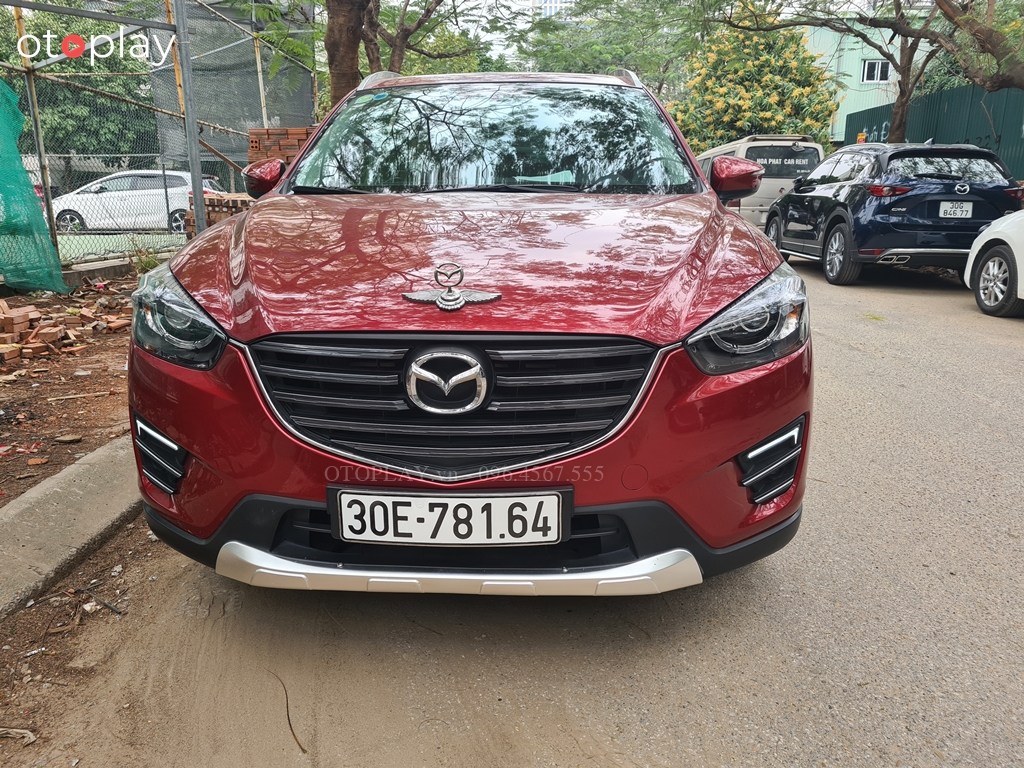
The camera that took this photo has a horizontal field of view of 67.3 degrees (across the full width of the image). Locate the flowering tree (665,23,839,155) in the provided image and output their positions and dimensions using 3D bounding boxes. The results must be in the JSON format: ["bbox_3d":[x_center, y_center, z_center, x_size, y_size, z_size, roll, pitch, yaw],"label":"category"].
[{"bbox_3d":[5.713,-6.347,19.015,4.400,4.800,4.200,0,15,0],"label":"flowering tree"}]

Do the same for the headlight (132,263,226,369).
[{"bbox_3d":[-0.790,-0.169,1.911,0.330,0.225,0.370,0,15,3],"label":"headlight"}]

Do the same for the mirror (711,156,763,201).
[{"bbox_3d":[0.874,-0.798,3.019,0.225,0.185,0.160,0,15,3],"label":"mirror"}]

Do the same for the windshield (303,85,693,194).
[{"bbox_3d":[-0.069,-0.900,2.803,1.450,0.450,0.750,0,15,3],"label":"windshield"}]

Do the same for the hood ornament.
[{"bbox_3d":[-0.126,-0.221,1.728,0.226,0.100,0.085,0,15,3],"label":"hood ornament"}]

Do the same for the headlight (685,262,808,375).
[{"bbox_3d":[0.548,-0.159,1.844,0.330,0.225,0.370,0,15,3],"label":"headlight"}]

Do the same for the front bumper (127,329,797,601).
[{"bbox_3d":[-0.119,0.147,1.840,1.790,0.630,0.510,1,15,3],"label":"front bumper"}]

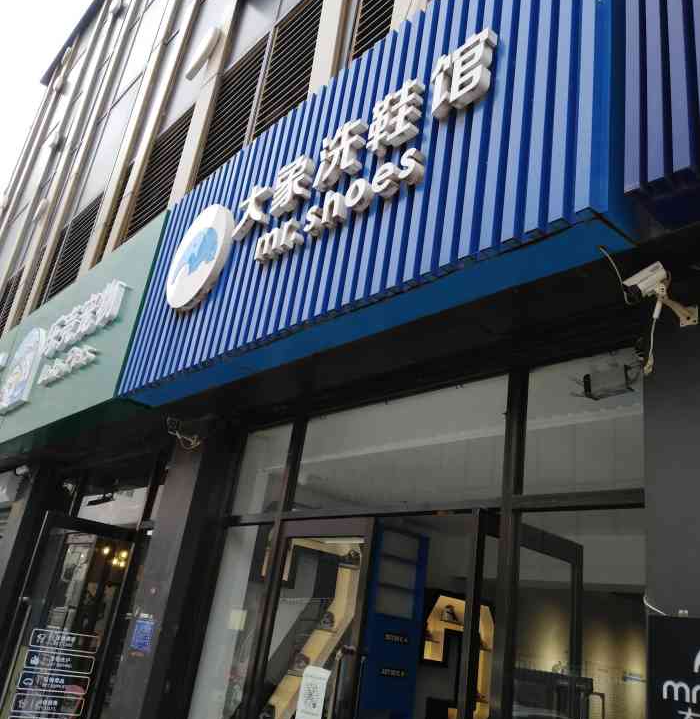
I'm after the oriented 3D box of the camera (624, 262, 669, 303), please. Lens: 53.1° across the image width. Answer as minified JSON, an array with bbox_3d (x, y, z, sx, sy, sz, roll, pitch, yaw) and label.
[{"bbox_3d":[1.150,-0.302,2.730,0.163,0.074,0.071,-30,-33,10],"label":"camera"}]

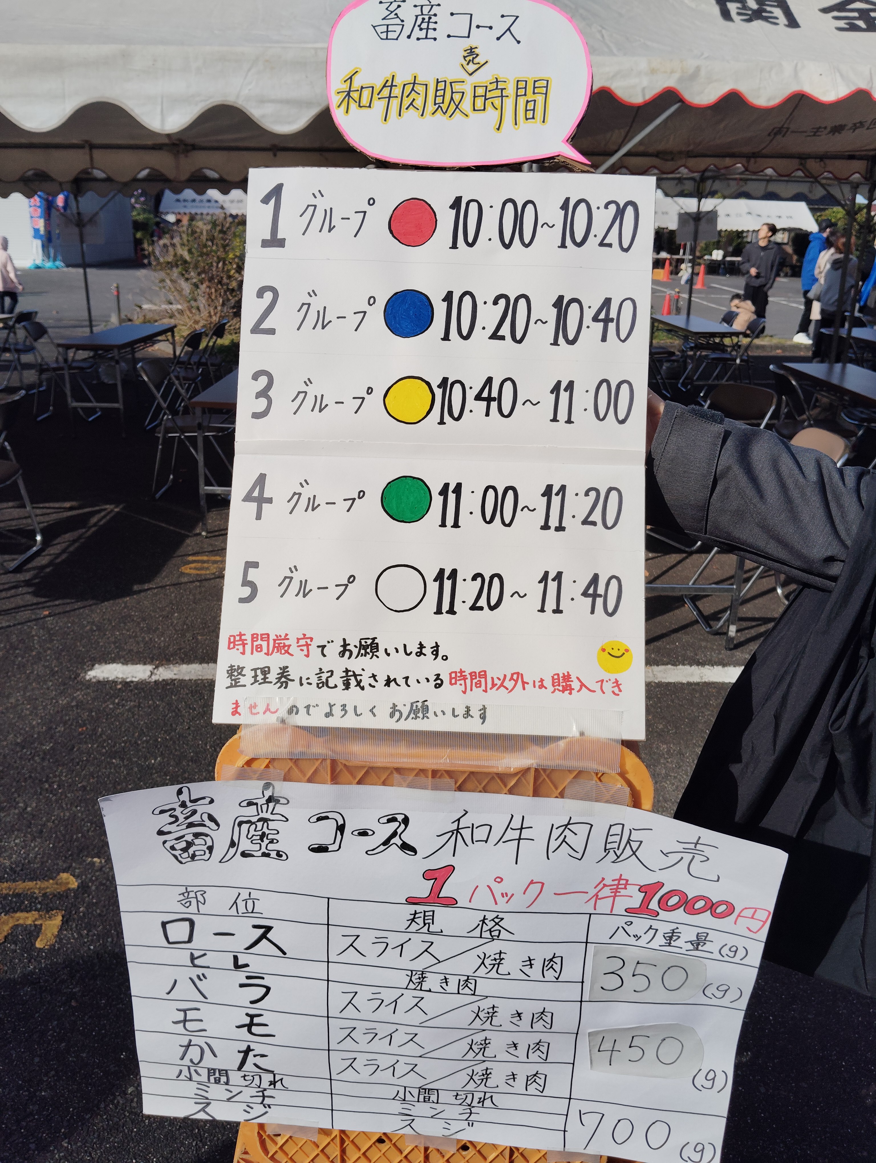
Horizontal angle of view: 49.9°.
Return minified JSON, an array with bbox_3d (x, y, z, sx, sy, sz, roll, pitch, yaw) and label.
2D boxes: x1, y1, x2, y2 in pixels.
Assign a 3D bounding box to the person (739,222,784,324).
[{"bbox_3d":[5.003,-4.640,14.575,0.600,1.710,0.380,12,23,28],"label":"person"}]

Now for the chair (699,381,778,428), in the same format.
[{"bbox_3d":[1.426,-0.614,4.912,0.500,0.780,0.460,-7,21,-21],"label":"chair"}]

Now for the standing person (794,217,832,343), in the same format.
[{"bbox_3d":[5.416,-4.301,13.526,0.500,1.720,0.500,5,20,11],"label":"standing person"}]

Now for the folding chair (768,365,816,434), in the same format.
[{"bbox_3d":[2.219,-0.883,5.673,0.500,0.780,0.460,2,20,4],"label":"folding chair"}]

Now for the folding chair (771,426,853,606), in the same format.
[{"bbox_3d":[1.332,-0.222,3.836,0.500,0.780,0.460,-1,20,-4],"label":"folding chair"}]

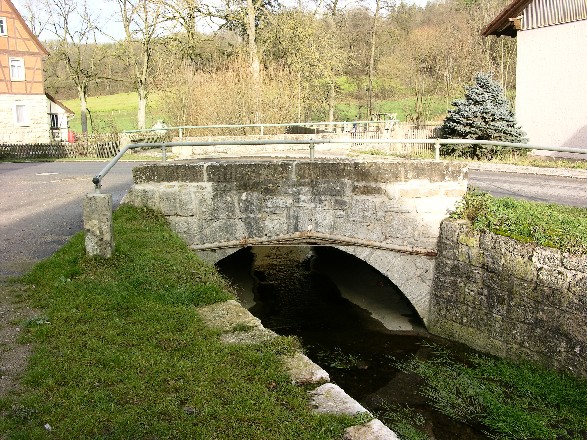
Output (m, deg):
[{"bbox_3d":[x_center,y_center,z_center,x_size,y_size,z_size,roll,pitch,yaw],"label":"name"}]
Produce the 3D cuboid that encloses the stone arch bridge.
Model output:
[{"bbox_3d":[-0.083,-0.140,12.729,5.400,2.650,6.300,-2,10,-3],"label":"stone arch bridge"}]

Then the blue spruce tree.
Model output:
[{"bbox_3d":[6.008,-3.289,19.300,2.650,2.720,2.650,-1,10,0],"label":"blue spruce tree"}]

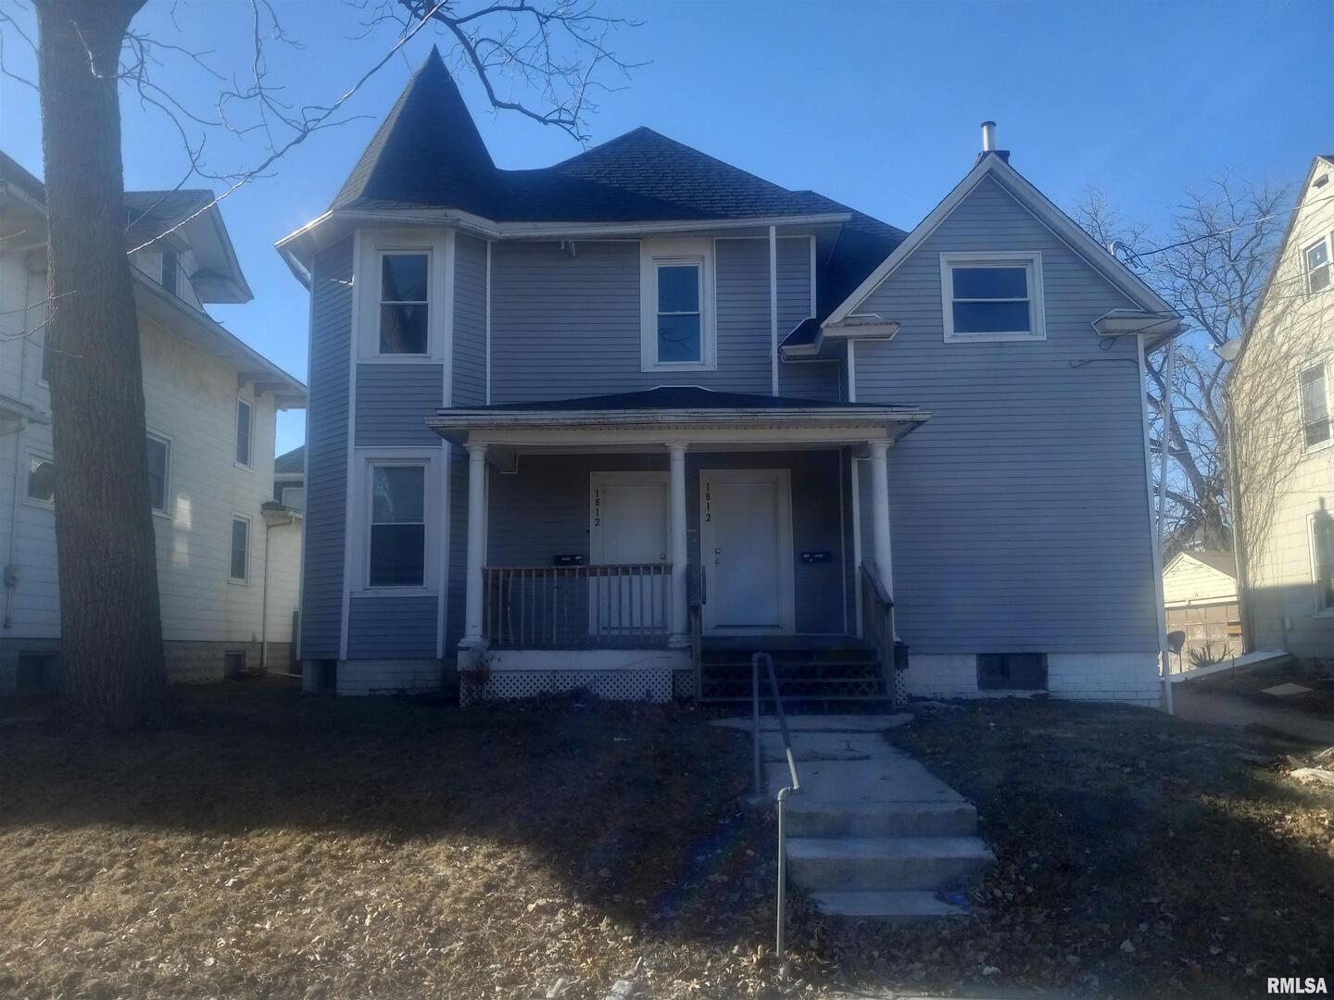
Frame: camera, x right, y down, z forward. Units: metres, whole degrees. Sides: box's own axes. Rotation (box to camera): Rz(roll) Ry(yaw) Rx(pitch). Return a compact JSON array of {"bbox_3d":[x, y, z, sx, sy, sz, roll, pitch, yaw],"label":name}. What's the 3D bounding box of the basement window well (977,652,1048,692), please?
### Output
[{"bbox_3d":[4.408,2.198,13.341,0.870,0.485,0.250,0,-8,0],"label":"basement window well"}]

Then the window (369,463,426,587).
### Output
[{"bbox_3d":[-3.633,0.330,14.053,0.738,1.682,0.100,0,-8,0],"label":"window"}]

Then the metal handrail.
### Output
[{"bbox_3d":[0.596,1.527,5.747,0.140,1.328,2.260,-1,-8,2],"label":"metal handrail"}]

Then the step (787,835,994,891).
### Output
[{"bbox_3d":[1.228,2.086,5.979,1.136,0.173,0.590,0,-8,0],"label":"step"}]

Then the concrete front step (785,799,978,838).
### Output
[{"bbox_3d":[1.296,1.984,6.468,1.171,0.160,0.350,0,-8,0],"label":"concrete front step"}]

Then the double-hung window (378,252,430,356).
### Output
[{"bbox_3d":[-3.652,-2.731,14.466,0.697,1.501,0.100,0,-8,0],"label":"double-hung window"}]

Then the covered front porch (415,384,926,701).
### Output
[{"bbox_3d":[0.142,0.336,13.022,5.799,4.253,2.700,0,-8,0],"label":"covered front porch"}]

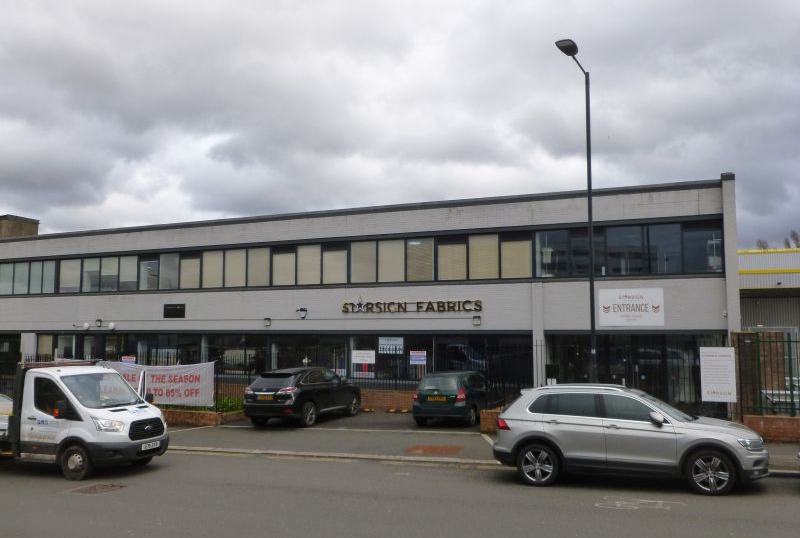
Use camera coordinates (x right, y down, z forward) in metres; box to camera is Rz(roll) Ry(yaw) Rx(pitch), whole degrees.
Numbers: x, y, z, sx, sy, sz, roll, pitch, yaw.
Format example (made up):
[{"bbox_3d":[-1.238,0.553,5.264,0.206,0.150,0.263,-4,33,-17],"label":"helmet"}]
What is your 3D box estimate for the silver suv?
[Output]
[{"bbox_3d":[3.871,2.856,11.353,4.486,1.660,1.840,-4,-6,21],"label":"silver suv"}]

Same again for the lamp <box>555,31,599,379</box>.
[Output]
[{"bbox_3d":[3.520,-0.347,12.667,0.360,8.100,1.400,-4,-6,36],"label":"lamp"}]

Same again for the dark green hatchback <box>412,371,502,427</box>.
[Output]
[{"bbox_3d":[1.829,3.849,19.625,1.675,1.525,3.840,-5,-7,24],"label":"dark green hatchback"}]

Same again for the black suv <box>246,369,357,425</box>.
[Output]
[{"bbox_3d":[-2.963,4.018,20.795,1.885,1.700,4.770,-5,-6,23],"label":"black suv"}]

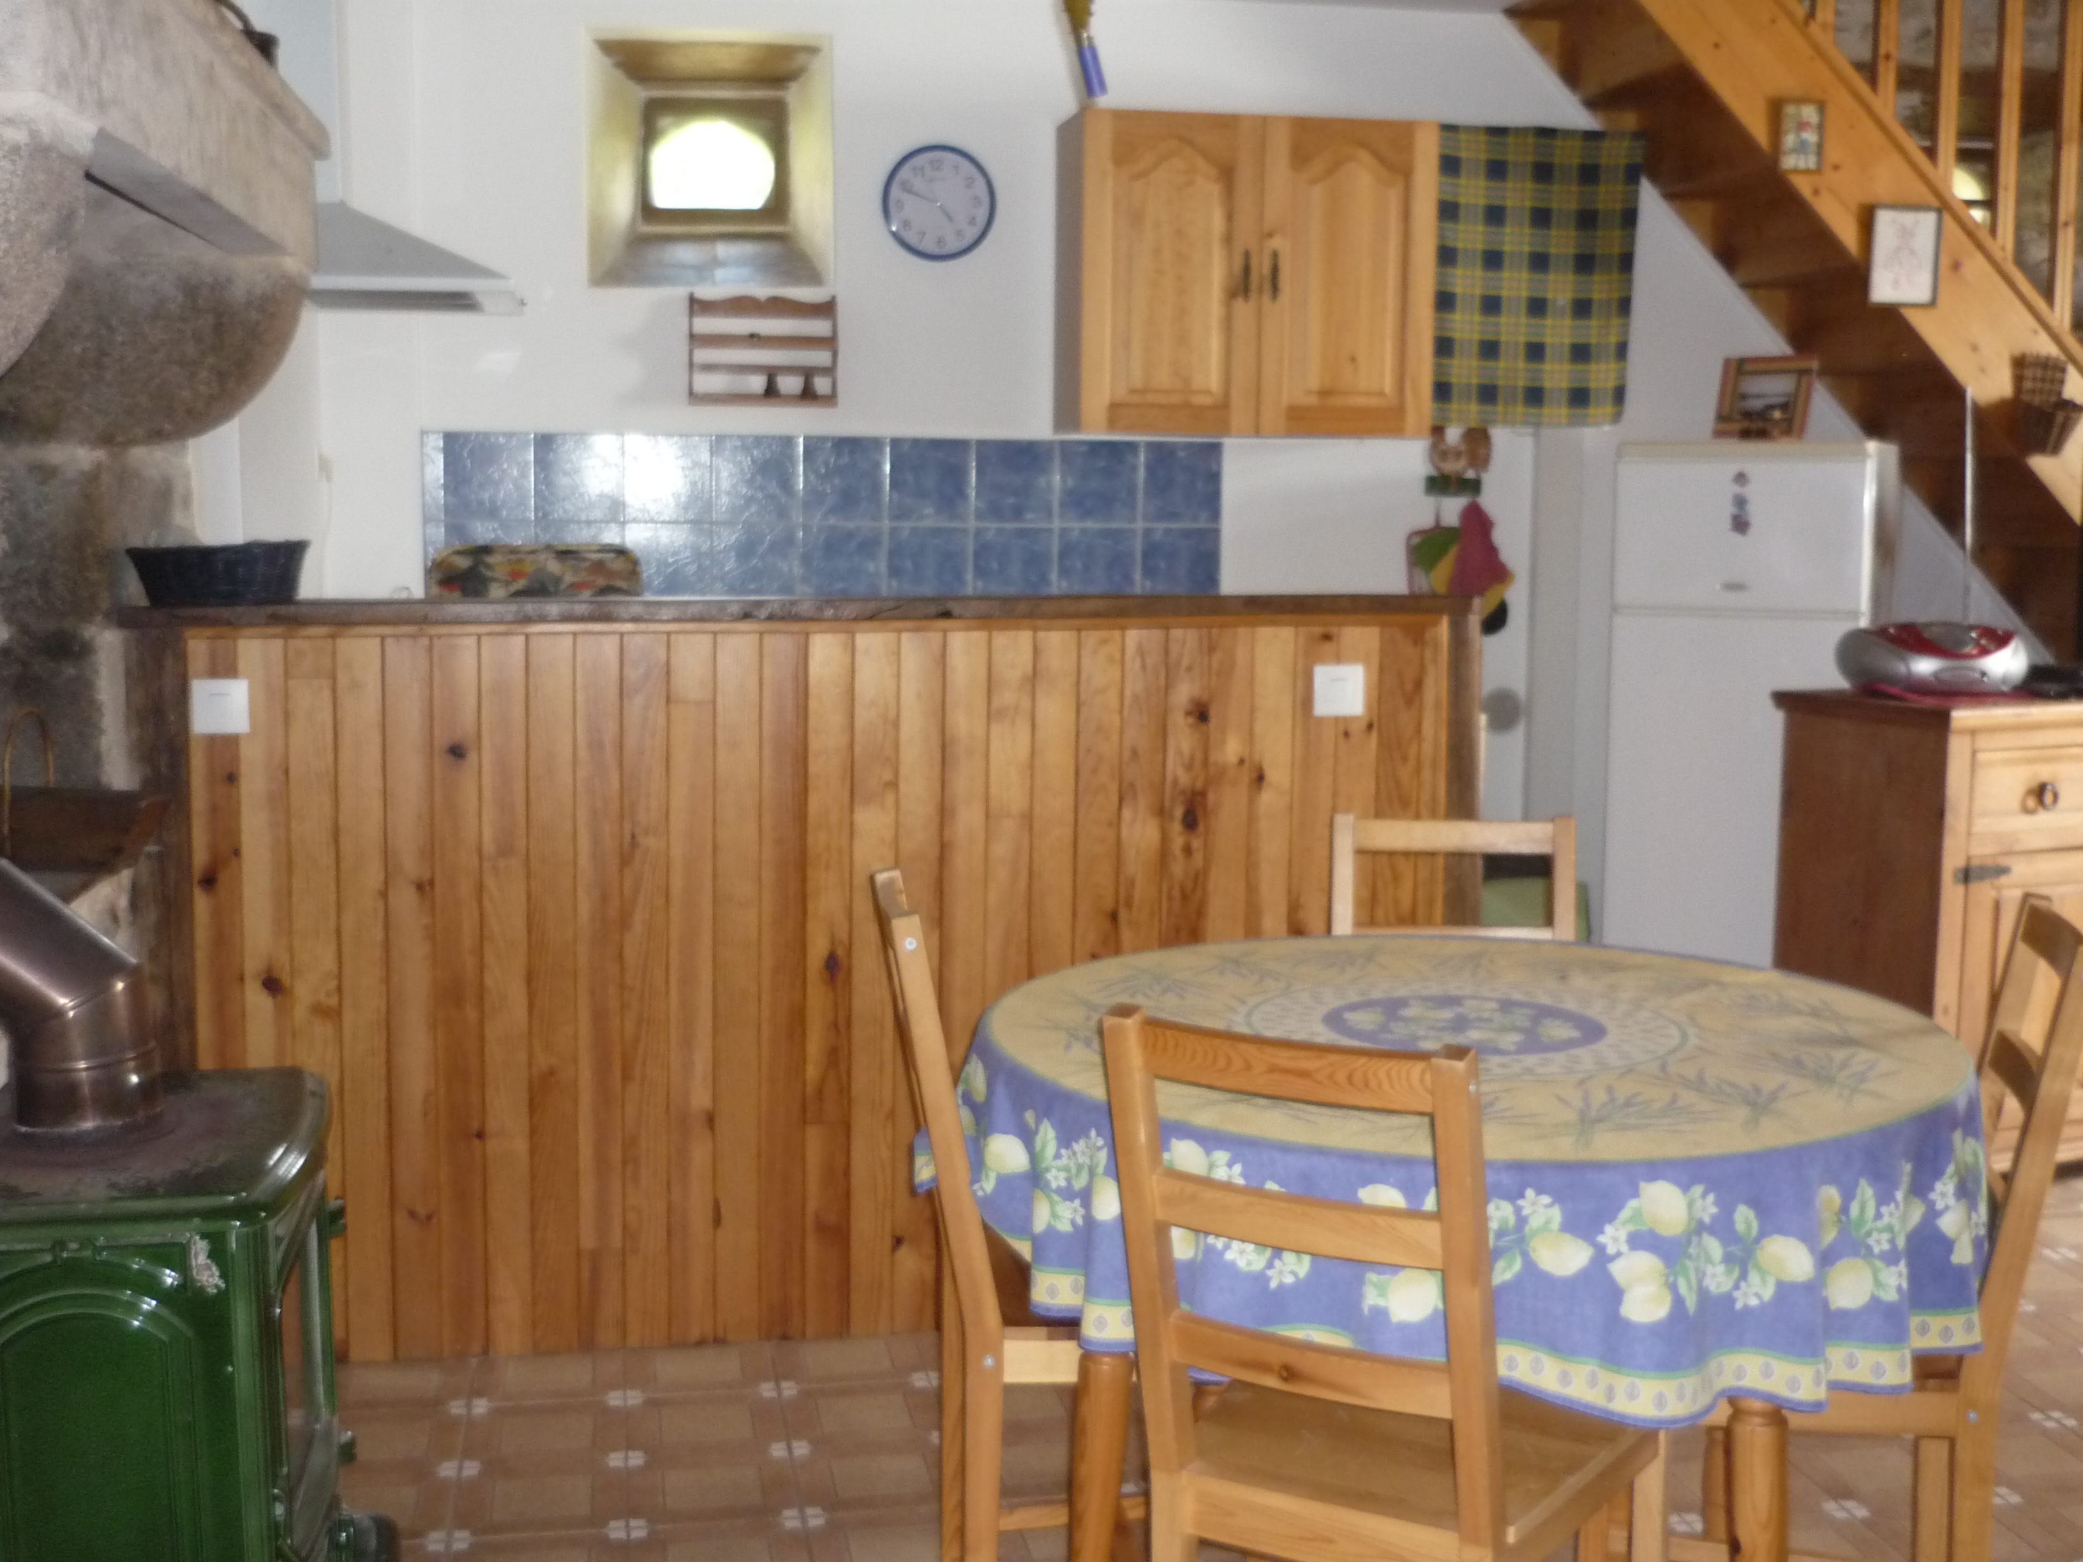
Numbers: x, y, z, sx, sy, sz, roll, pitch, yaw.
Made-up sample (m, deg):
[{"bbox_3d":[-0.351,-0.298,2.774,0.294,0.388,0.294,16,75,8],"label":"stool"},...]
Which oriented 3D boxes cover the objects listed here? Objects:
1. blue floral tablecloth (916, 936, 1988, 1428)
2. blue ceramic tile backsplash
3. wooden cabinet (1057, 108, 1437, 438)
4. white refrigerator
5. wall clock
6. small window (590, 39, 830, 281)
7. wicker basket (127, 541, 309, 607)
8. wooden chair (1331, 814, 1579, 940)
[{"bbox_3d":[0.475,0.402,2.629,1.180,0.255,1.170,0,6,0],"label":"blue floral tablecloth"},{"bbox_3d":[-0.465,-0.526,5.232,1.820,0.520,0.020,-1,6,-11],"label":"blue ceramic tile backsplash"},{"bbox_3d":[0.456,-1.131,5.201,0.810,0.700,0.290,-1,6,-11],"label":"wooden cabinet"},{"bbox_3d":[1.645,-0.010,5.354,0.540,1.510,0.570,3,7,24],"label":"white refrigerator"},{"bbox_3d":[-0.232,-1.309,5.174,0.258,0.260,0.040,-1,6,-11],"label":"wall clock"},{"bbox_3d":[-0.763,-1.395,5.227,0.545,0.555,0.280,-1,6,-11],"label":"small window"},{"bbox_3d":[-1.283,-0.323,3.563,0.265,0.100,0.200,-1,6,-10],"label":"wicker basket"},{"bbox_3d":[0.623,0.519,3.303,0.400,0.890,0.460,0,6,0],"label":"wooden chair"}]

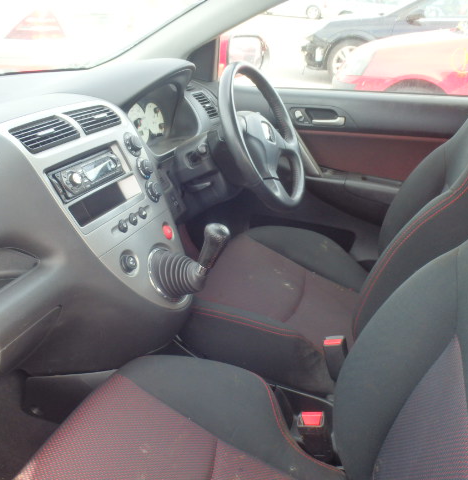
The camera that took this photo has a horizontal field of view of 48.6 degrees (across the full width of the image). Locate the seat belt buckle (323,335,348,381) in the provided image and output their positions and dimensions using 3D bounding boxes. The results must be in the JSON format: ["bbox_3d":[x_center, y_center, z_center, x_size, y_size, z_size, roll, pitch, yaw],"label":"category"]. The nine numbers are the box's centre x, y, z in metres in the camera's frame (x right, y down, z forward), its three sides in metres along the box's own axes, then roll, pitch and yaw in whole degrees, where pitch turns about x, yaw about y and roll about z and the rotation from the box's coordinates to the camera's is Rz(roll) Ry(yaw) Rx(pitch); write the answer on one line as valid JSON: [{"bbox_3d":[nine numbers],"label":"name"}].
[{"bbox_3d":[0.219,0.249,1.070,0.043,0.090,0.029,-10,18,28],"label":"seat belt buckle"}]

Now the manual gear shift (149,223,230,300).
[{"bbox_3d":[-0.082,0.038,1.016,0.155,0.180,0.115,10,26,21],"label":"manual gear shift"}]

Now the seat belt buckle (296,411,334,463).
[{"bbox_3d":[0.146,0.341,0.869,0.043,0.090,0.029,-10,18,28],"label":"seat belt buckle"}]

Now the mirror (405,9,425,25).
[{"bbox_3d":[2.412,-2.968,6.900,0.165,0.170,0.220,6,25,12],"label":"mirror"}]

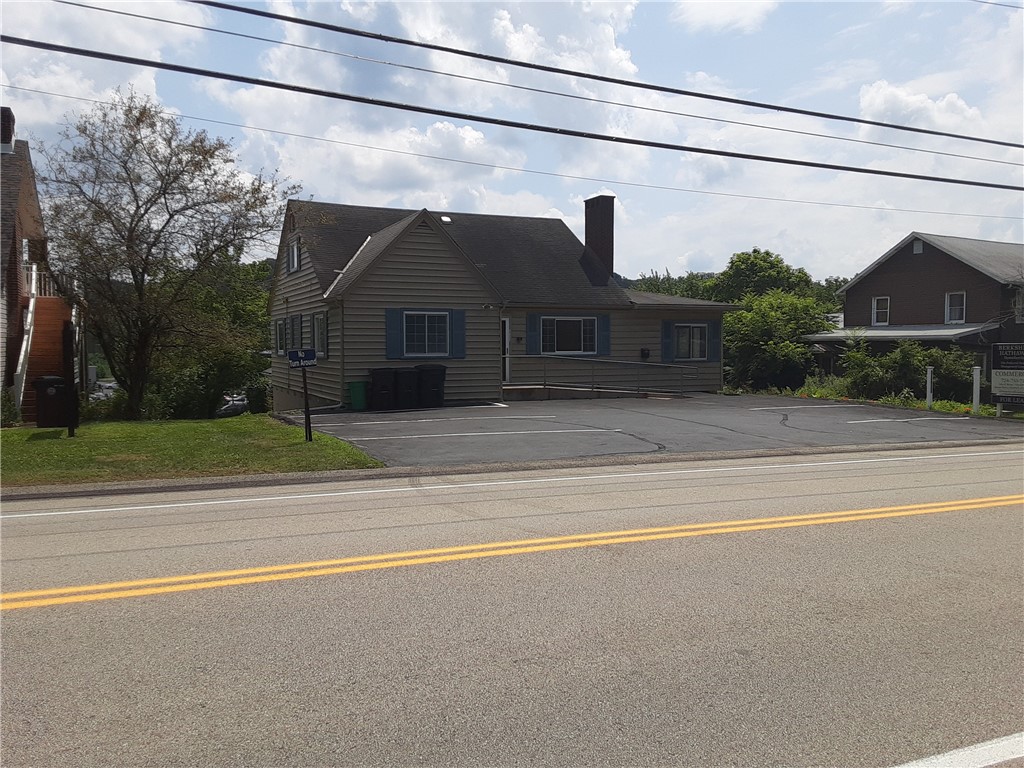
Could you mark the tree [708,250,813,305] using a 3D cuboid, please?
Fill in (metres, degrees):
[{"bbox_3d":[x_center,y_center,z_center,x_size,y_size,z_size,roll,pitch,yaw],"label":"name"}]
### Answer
[{"bbox_3d":[14.072,-3.140,45.228,7.200,9.000,7.000,-2,3,-26],"label":"tree"}]

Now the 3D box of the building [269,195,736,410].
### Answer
[{"bbox_3d":[-0.423,-3.298,30.309,15.500,7.900,12.150,-2,3,-26],"label":"building"}]

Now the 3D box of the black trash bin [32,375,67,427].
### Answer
[{"bbox_3d":[-9.978,0.370,17.400,0.700,1.100,0.780,-2,3,-28],"label":"black trash bin"}]

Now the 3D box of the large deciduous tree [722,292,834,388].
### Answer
[{"bbox_3d":[11.118,-1.735,33.414,4.800,4.500,4.600,-2,3,-26],"label":"large deciduous tree"}]

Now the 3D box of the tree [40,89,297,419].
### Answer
[{"bbox_3d":[-9.576,-3.607,22.536,7.300,9.300,7.000,-2,3,-26],"label":"tree"}]

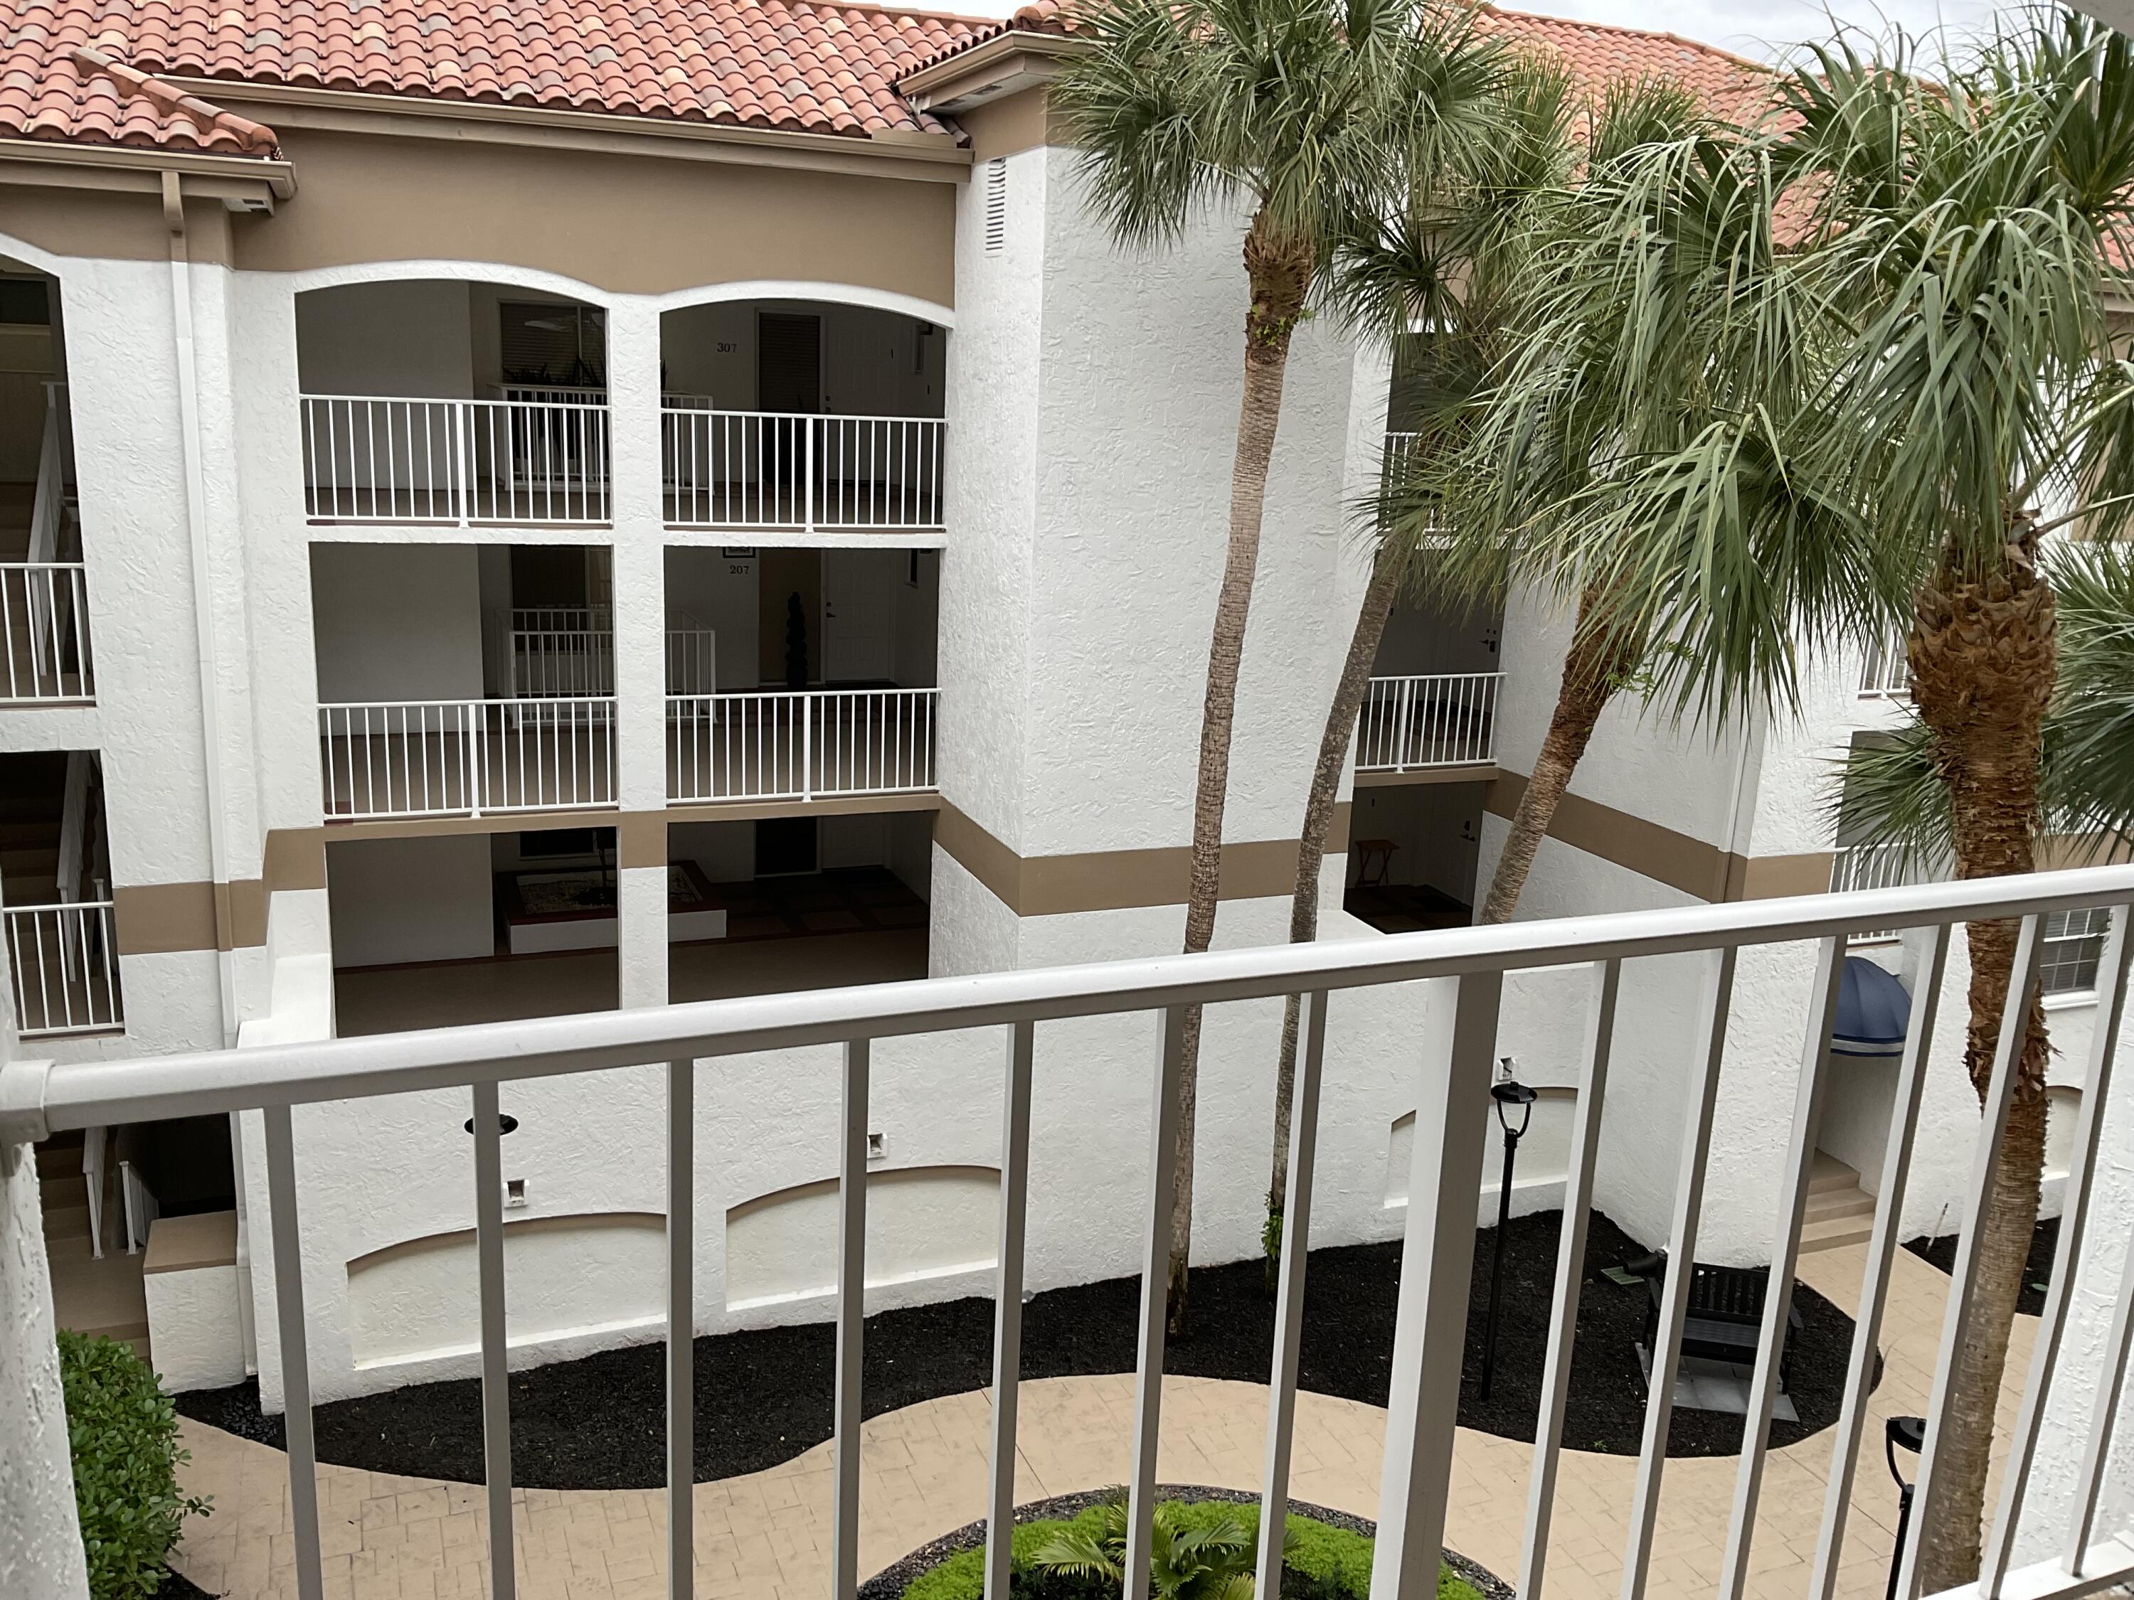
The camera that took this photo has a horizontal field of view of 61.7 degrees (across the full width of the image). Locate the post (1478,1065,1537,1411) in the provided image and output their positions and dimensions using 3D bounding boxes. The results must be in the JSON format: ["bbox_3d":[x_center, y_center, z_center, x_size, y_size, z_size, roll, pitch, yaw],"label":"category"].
[{"bbox_3d":[3.635,3.743,15.047,0.400,2.980,0.400,3,14,0],"label":"post"}]

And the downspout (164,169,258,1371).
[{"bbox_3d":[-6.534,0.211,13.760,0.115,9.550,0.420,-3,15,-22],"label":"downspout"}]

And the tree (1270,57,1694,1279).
[{"bbox_3d":[3.686,-0.774,16.342,3.700,11.100,3.600,3,14,0],"label":"tree"}]

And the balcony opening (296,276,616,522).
[{"bbox_3d":[-5.239,-3.406,15.432,2.530,2.070,0.300,-3,15,-22],"label":"balcony opening"}]

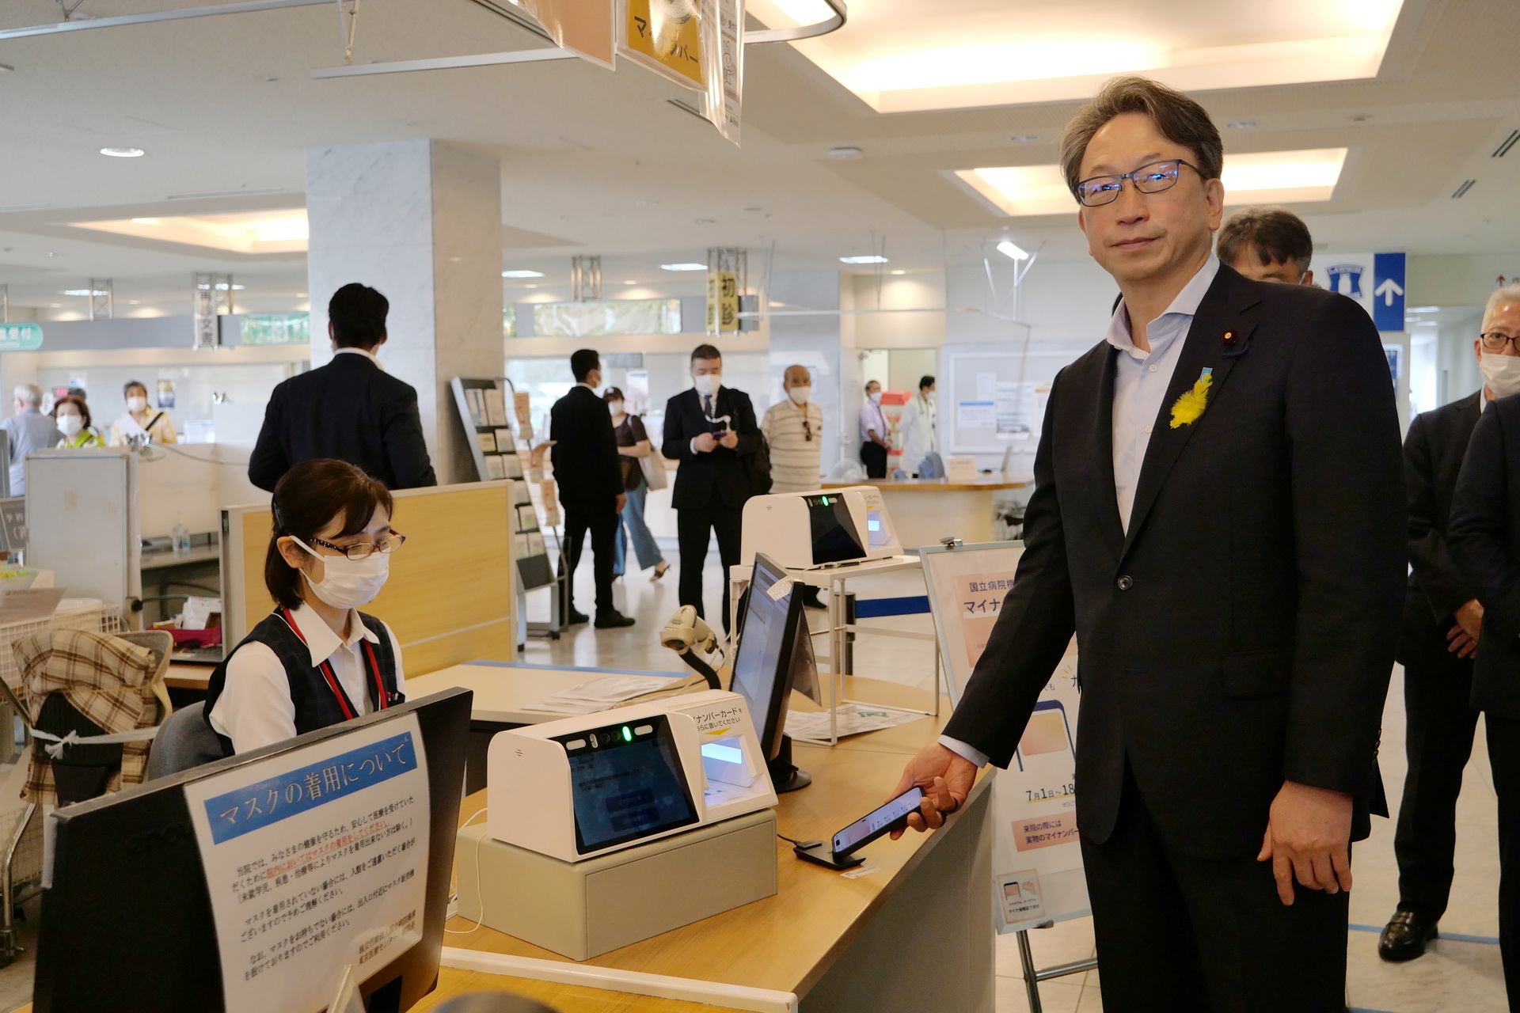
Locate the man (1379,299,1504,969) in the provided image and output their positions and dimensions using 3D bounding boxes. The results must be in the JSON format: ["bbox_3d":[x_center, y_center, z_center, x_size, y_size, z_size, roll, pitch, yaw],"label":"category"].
[{"bbox_3d":[1.835,0.280,3.699,0.520,1.666,0.350,2,5,31],"label":"man"}]

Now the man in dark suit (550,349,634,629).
[{"bbox_3d":[-1.091,-0.121,9.393,0.350,1.751,0.480,-4,5,-44],"label":"man in dark suit"}]

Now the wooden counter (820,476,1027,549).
[{"bbox_3d":[1.401,0.112,13.389,2.150,0.700,1.100,0,4,12],"label":"wooden counter"}]

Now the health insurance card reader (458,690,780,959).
[{"bbox_3d":[-0.181,0.395,1.914,0.335,0.247,0.242,-4,5,-45],"label":"health insurance card reader"}]

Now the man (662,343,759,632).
[{"bbox_3d":[-0.281,-0.053,8.435,0.540,1.730,0.420,0,4,5],"label":"man"}]

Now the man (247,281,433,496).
[{"bbox_3d":[-1.302,0.193,4.623,0.550,1.776,0.340,0,4,3],"label":"man"}]

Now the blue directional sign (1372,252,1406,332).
[{"bbox_3d":[6.725,-2.291,15.797,0.310,0.842,0.050,1,4,19],"label":"blue directional sign"}]

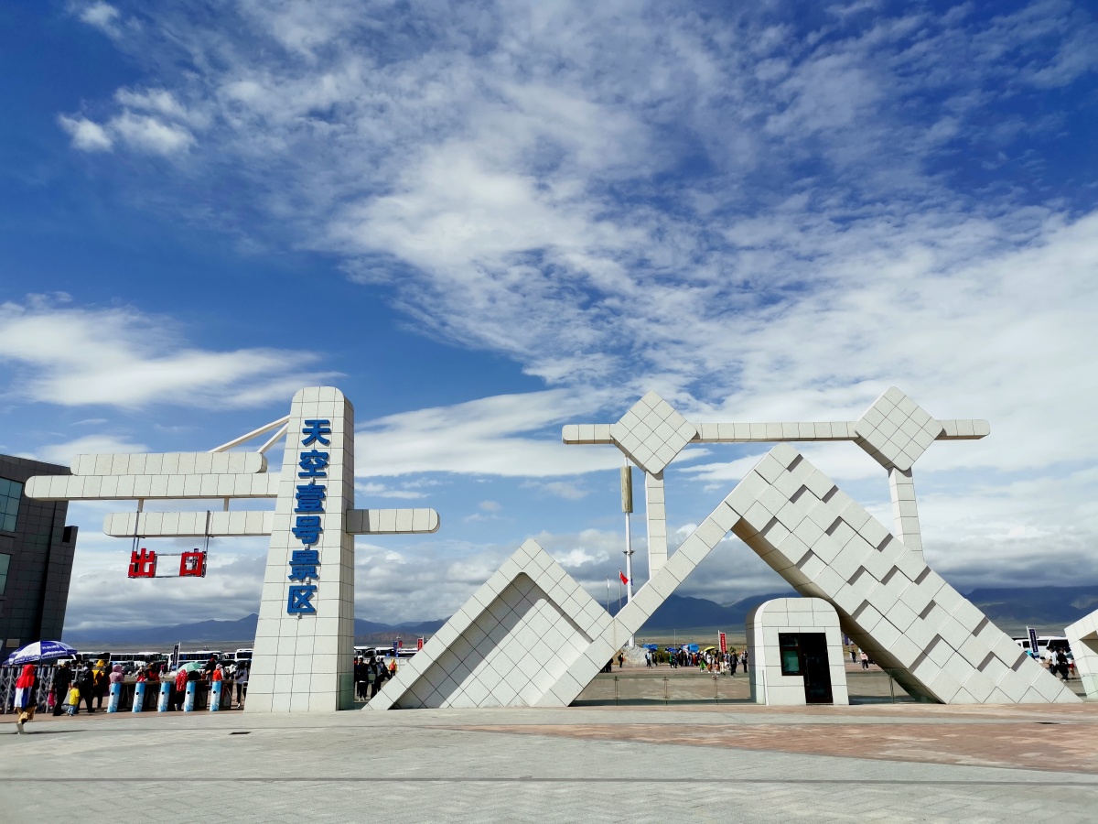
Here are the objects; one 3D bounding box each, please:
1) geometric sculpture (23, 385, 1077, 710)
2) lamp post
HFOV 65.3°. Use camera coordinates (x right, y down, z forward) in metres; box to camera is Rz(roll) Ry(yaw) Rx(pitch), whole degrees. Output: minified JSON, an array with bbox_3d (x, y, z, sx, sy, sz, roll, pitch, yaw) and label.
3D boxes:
[{"bbox_3d":[-0.815,4.571,30.773,36.250,11.300,2.700,-1,-16,0],"label":"geometric sculpture"},{"bbox_3d":[10.995,19.512,116.025,1.600,28.500,1.600,-1,-16,0],"label":"lamp post"}]

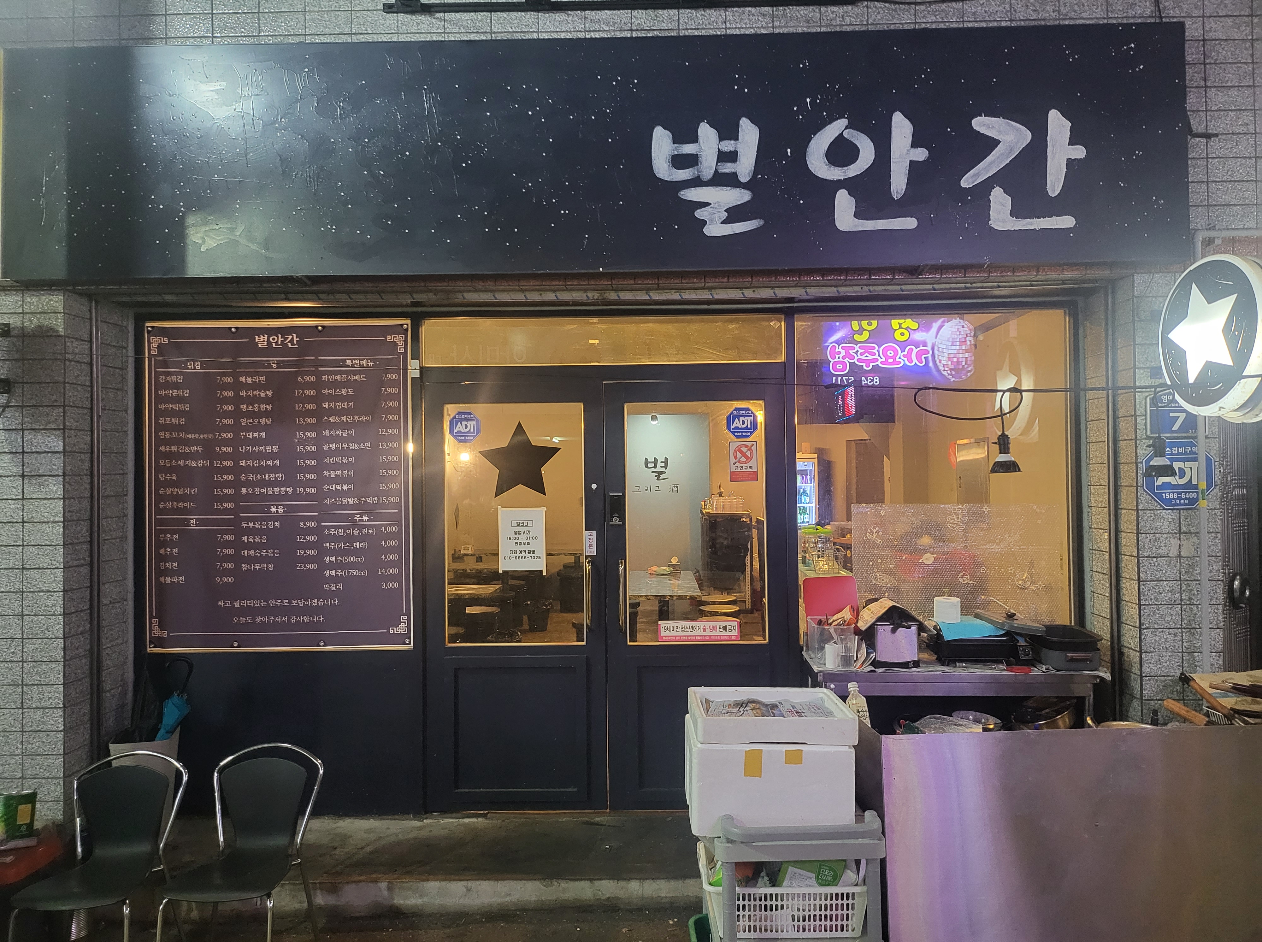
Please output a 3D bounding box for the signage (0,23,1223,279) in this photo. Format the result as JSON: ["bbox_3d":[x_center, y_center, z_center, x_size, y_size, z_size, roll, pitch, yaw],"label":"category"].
[{"bbox_3d":[-0.177,-1.303,3.657,4.866,0.973,0.130,-1,-1,1],"label":"signage"}]

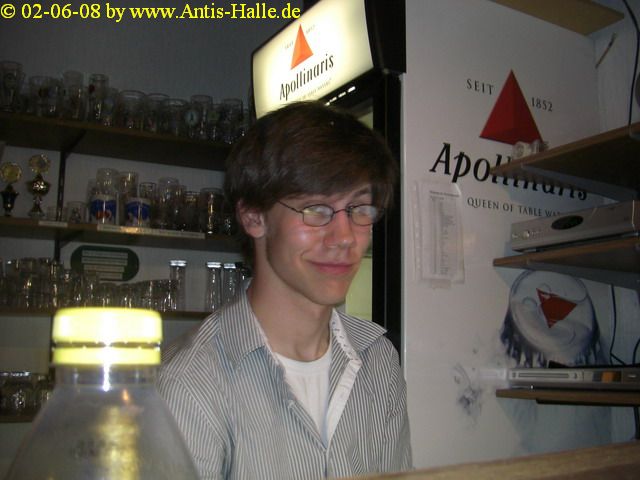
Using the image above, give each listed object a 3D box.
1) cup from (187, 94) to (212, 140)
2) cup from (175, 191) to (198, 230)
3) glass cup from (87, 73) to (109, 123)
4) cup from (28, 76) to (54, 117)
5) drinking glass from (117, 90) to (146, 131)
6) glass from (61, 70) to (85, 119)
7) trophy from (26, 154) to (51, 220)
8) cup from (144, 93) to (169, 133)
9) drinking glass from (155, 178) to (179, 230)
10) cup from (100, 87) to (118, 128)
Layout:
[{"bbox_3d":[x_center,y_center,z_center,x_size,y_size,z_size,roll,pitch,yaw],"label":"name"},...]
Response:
[{"bbox_3d":[-0.387,-0.383,2.270,0.075,0.150,0.075,0,-9,0],"label":"cup"},{"bbox_3d":[-0.418,-0.082,2.211,0.072,0.132,0.072,0,-9,0],"label":"cup"},{"bbox_3d":[-0.669,-0.414,2.108,0.064,0.155,0.064,0,-9,0],"label":"glass cup"},{"bbox_3d":[-0.807,-0.405,2.022,0.067,0.111,0.067,6,-11,-31],"label":"cup"},{"bbox_3d":[-0.581,-0.386,2.157,0.085,0.120,0.085,6,-11,-31],"label":"drinking glass"},{"bbox_3d":[-0.736,-0.418,2.079,0.064,0.152,0.064,6,-11,-31],"label":"glass"},{"bbox_3d":[-0.803,-0.146,2.008,0.072,0.185,0.062,6,-11,-31],"label":"trophy"},{"bbox_3d":[-0.516,-0.385,2.209,0.073,0.134,0.073,6,-11,-31],"label":"cup"},{"bbox_3d":[-0.482,-0.106,2.210,0.068,0.174,0.068,6,-11,-31],"label":"drinking glass"},{"bbox_3d":[-0.638,-0.394,2.124,0.057,0.123,0.057,0,-9,0],"label":"cup"}]

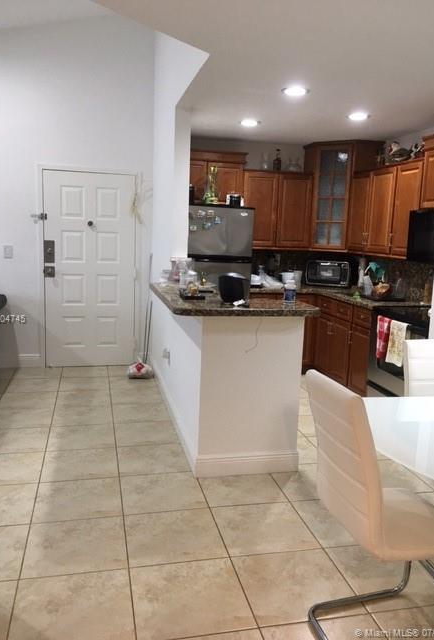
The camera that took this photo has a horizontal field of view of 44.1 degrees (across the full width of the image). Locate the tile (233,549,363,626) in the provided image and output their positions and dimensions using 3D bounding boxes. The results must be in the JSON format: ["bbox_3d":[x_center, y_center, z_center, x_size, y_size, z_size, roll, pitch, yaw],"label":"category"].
[{"bbox_3d":[0.332,1.114,2.258,0.446,0.010,0.446,0,9,-13],"label":"tile"}]

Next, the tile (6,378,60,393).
[{"bbox_3d":[-1.703,0.627,5.029,0.450,0.012,0.450,0,9,-13],"label":"tile"}]

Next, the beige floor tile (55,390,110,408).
[{"bbox_3d":[-1.159,0.697,4.694,0.450,0.012,0.450,0,9,-13],"label":"beige floor tile"}]

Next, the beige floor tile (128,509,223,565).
[{"bbox_3d":[-0.212,1.056,2.620,0.452,0.014,0.452,0,9,-13],"label":"beige floor tile"}]

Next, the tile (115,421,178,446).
[{"bbox_3d":[-0.516,0.840,3.935,0.455,0.010,0.451,-1,9,-13],"label":"tile"}]

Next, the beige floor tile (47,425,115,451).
[{"bbox_3d":[-0.950,0.832,3.795,0.446,0.010,0.446,0,9,-13],"label":"beige floor tile"}]

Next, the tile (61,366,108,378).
[{"bbox_3d":[-1.361,0.553,5.568,0.450,0.012,0.450,0,9,-13],"label":"tile"}]

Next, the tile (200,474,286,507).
[{"bbox_3d":[0.134,0.983,3.130,0.450,0.012,0.410,0,9,-13],"label":"tile"}]

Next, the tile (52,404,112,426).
[{"bbox_3d":[-1.066,0.769,4.275,0.452,0.014,0.452,0,9,-13],"label":"tile"}]

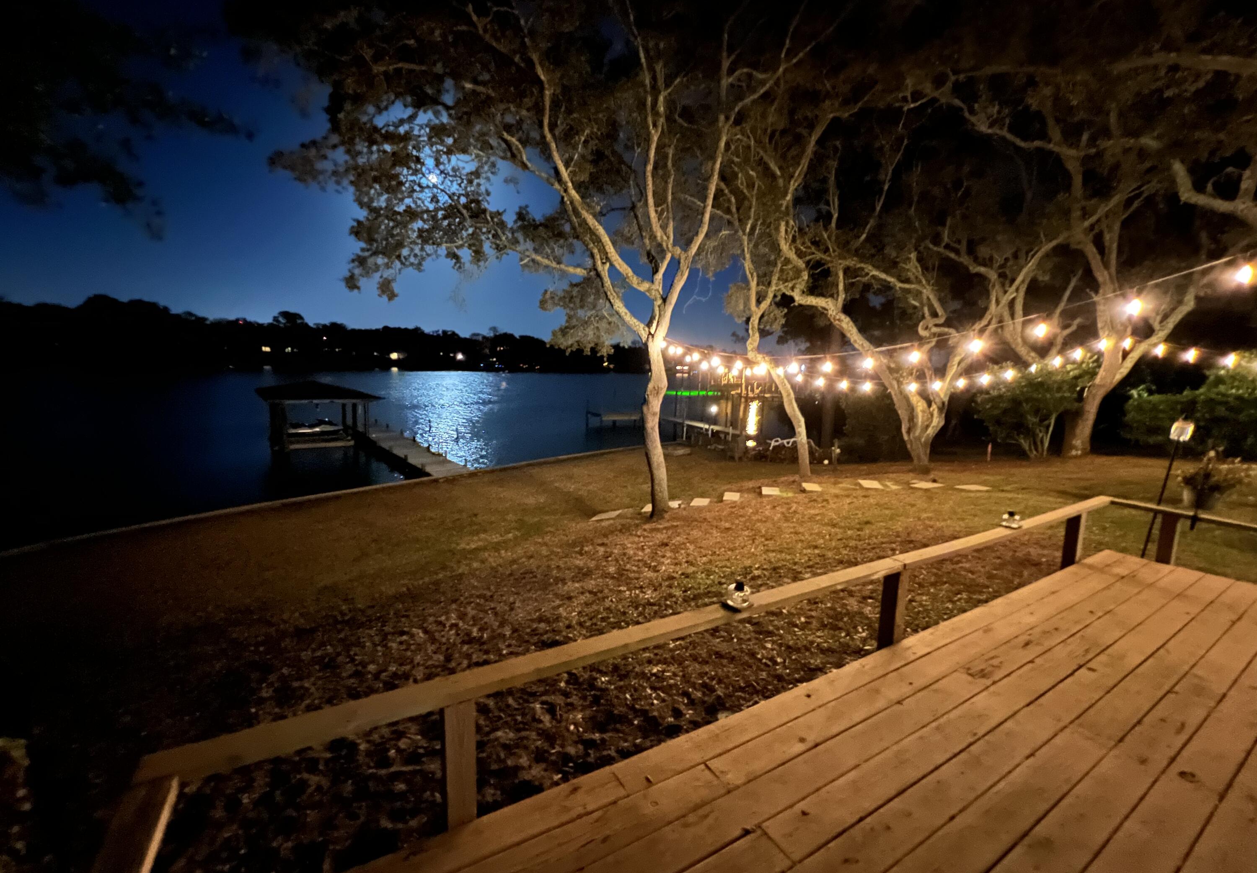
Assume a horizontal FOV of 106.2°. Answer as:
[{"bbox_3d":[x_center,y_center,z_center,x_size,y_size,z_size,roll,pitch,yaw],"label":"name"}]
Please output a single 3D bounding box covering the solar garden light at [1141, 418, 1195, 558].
[{"bbox_3d":[4.822,0.599,4.295,0.150,1.570,0.150,-6,15,-41],"label":"solar garden light"}]

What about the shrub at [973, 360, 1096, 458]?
[{"bbox_3d":[10.279,-0.684,11.950,2.400,2.450,2.200,8,11,40],"label":"shrub"}]

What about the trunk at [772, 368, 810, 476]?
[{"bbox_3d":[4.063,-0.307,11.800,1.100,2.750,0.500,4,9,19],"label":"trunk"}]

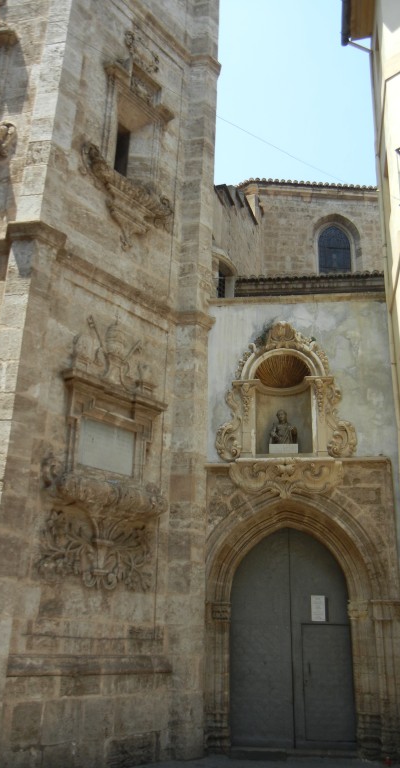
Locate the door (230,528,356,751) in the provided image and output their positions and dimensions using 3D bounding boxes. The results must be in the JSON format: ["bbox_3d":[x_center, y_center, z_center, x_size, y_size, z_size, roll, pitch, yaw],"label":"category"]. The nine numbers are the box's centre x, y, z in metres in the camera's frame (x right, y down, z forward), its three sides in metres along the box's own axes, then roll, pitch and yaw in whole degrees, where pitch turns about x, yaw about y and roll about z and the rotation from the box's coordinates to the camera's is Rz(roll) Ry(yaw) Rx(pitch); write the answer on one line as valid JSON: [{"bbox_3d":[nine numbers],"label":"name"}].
[{"bbox_3d":[1.620,4.416,11.857,2.110,3.670,0.120,-2,-21,9],"label":"door"}]

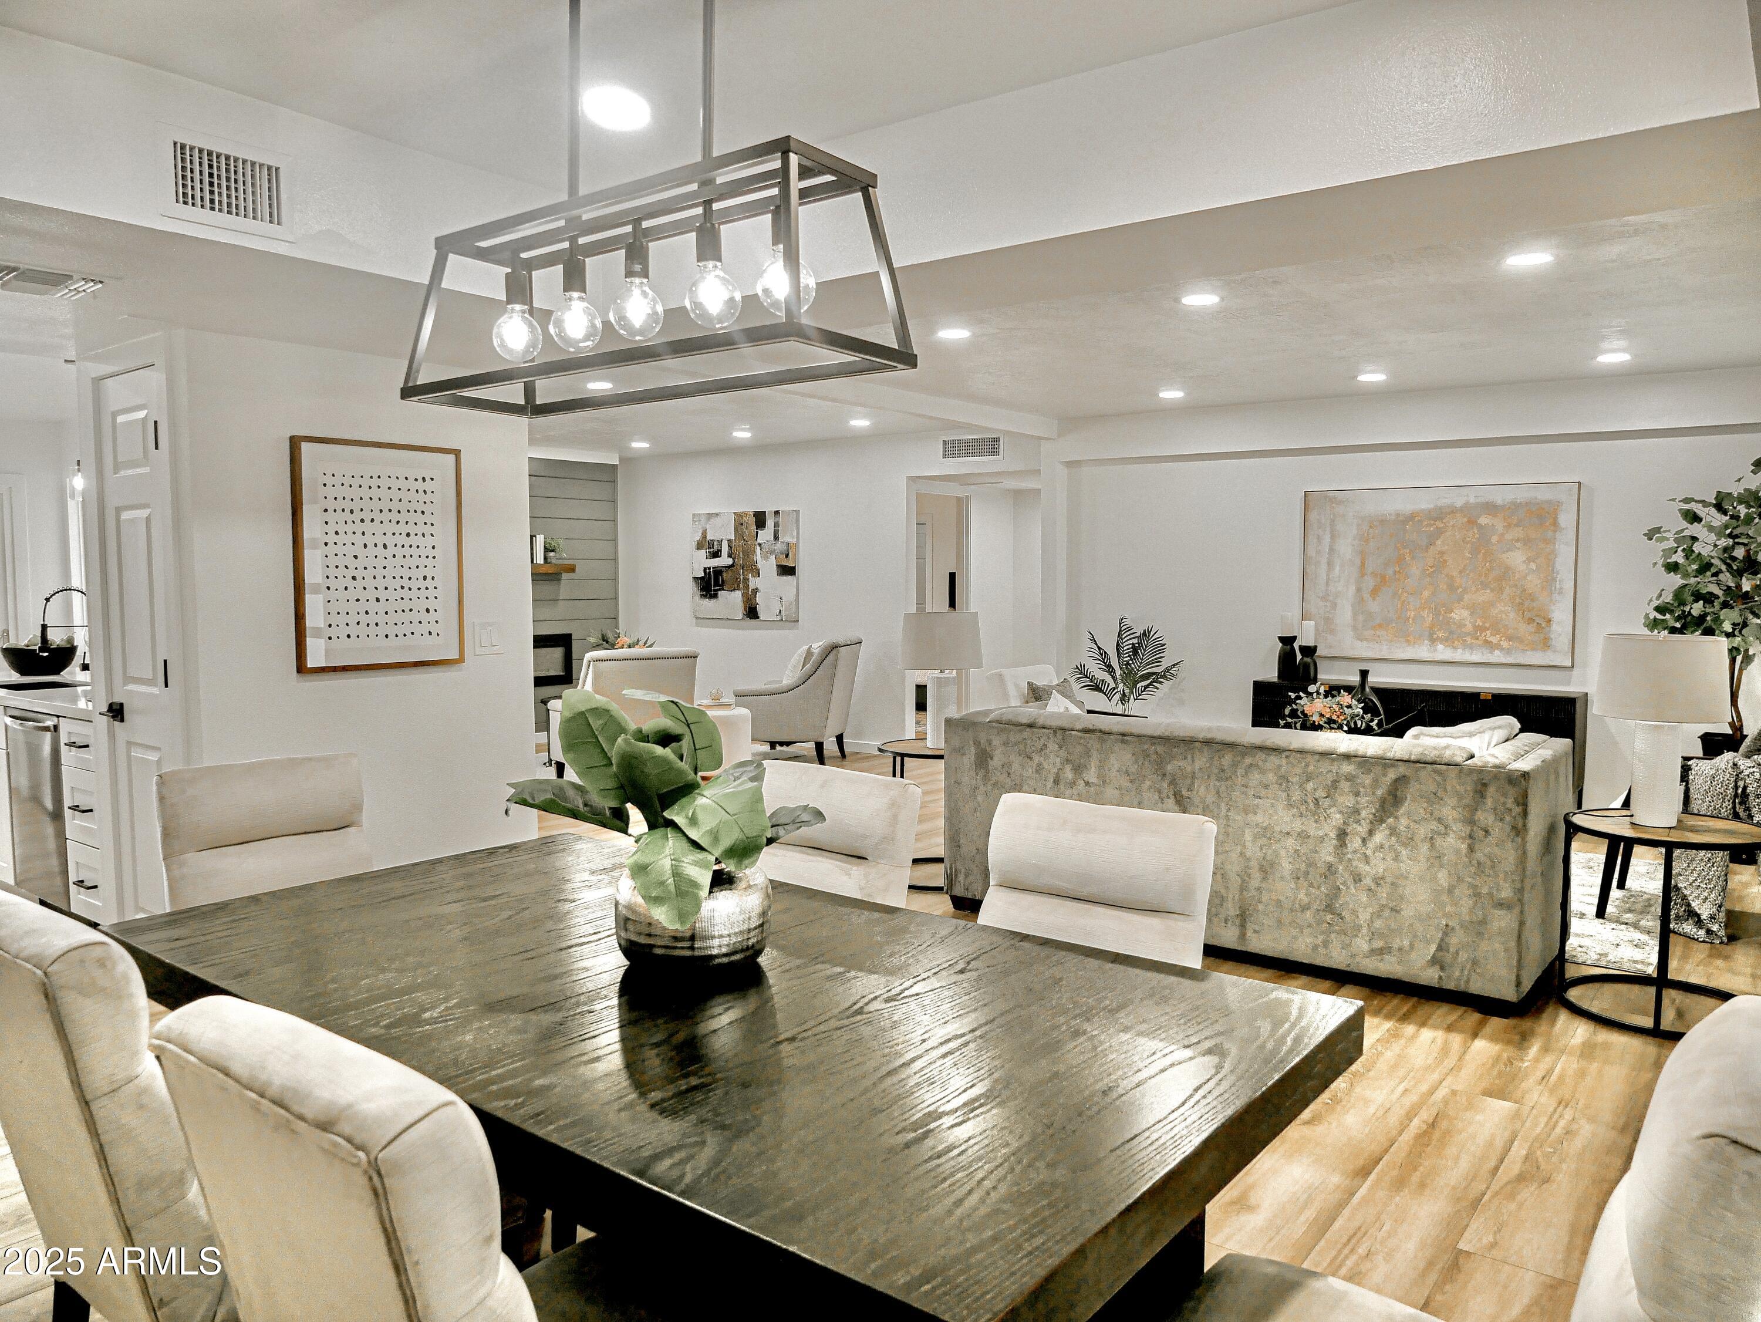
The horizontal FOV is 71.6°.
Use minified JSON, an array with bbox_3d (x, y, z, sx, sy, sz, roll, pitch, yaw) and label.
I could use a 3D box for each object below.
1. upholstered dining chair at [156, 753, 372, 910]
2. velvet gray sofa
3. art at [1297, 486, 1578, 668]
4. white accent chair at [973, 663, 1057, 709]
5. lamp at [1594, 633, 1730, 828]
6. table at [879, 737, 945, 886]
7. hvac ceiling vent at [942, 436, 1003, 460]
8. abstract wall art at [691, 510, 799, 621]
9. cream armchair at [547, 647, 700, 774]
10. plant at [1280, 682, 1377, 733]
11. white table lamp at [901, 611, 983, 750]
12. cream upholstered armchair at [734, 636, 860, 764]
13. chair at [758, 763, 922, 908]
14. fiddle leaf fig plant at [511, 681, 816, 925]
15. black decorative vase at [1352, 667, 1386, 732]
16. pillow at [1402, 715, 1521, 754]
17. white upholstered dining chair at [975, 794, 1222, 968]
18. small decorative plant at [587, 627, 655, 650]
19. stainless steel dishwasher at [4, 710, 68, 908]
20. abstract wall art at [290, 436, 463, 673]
[{"bbox_3d":[-1.367,0.753,2.954,0.640,0.960,0.490,4,6,43],"label":"upholstered dining chair"},{"bbox_3d":[1.434,0.660,4.837,2.140,0.780,1.010,3,5,36],"label":"velvet gray sofa"},{"bbox_3d":[3.274,-0.498,7.244,1.510,1.030,0.040,3,5,36],"label":"art"},{"bbox_3d":[1.097,0.476,6.705,0.800,0.880,0.770,4,5,42],"label":"white accent chair"},{"bbox_3d":[2.465,0.220,3.867,0.370,0.602,0.370,3,5,36],"label":"lamp"},{"bbox_3d":[0.301,0.718,5.816,0.650,0.606,0.650,0,4,0],"label":"table"},{"bbox_3d":[0.660,-1.528,8.807,0.530,0.175,0.030,3,5,36],"label":"hvac ceiling vent"},{"bbox_3d":[-1.123,-0.773,10.145,1.155,0.895,0.040,3,5,36],"label":"abstract wall art"},{"bbox_3d":[-1.718,0.384,8.286,0.750,0.905,0.820,-2,5,-28],"label":"cream armchair"},{"bbox_3d":[2.172,0.321,5.942,0.460,0.460,0.440,3,5,37],"label":"plant"},{"bbox_3d":[0.293,0.093,5.826,0.420,0.650,0.360,3,5,37],"label":"white table lamp"},{"bbox_3d":[-0.597,0.298,8.978,0.790,0.910,0.710,1,4,16],"label":"cream upholstered armchair"},{"bbox_3d":[-0.265,0.767,2.769,0.490,0.960,0.640,4,6,41],"label":"chair"},{"bbox_3d":[-0.366,0.269,2.046,0.530,0.430,0.460,0,4,0],"label":"fiddle leaf fig plant"},{"bbox_3d":[2.329,0.317,5.860,0.230,0.500,0.170,3,5,37],"label":"black decorative vase"},{"bbox_3d":[2.148,0.425,4.536,0.460,0.450,0.160,-1,4,-16],"label":"pillow"},{"bbox_3d":[0.306,0.797,2.365,0.490,0.960,0.640,3,5,34],"label":"white upholstered dining chair"},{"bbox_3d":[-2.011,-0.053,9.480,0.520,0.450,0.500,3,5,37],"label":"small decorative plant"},{"bbox_3d":[-3.266,0.607,5.178,0.600,0.830,0.610,3,5,37],"label":"stainless steel dishwasher"},{"bbox_3d":[-1.719,-0.359,4.223,0.035,0.770,0.620,3,5,36],"label":"abstract wall art"}]

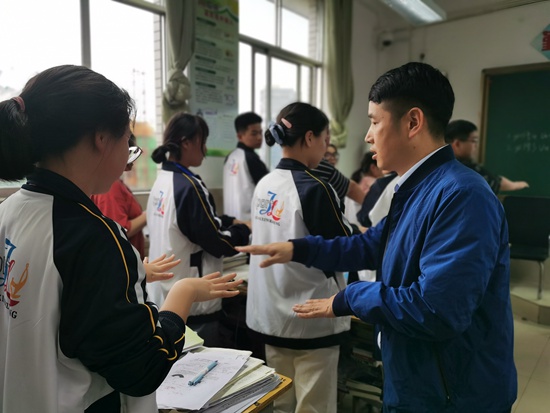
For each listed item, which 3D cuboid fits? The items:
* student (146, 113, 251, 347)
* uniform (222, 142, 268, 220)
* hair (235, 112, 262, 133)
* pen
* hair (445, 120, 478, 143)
[{"bbox_3d":[-0.311,0.401,1.925,0.500,1.600,0.480,-5,9,-38],"label":"student"},{"bbox_3d":[-0.156,-0.080,2.852,0.380,0.680,0.500,-4,9,-34],"label":"uniform"},{"bbox_3d":[-0.172,-0.541,2.780,0.185,0.140,0.155,6,9,31],"label":"hair"},{"bbox_3d":[-0.198,0.464,1.200,0.016,0.013,0.145,4,8,25],"label":"pen"},{"bbox_3d":[1.167,-0.469,2.700,0.195,0.145,0.165,5,8,25],"label":"hair"}]

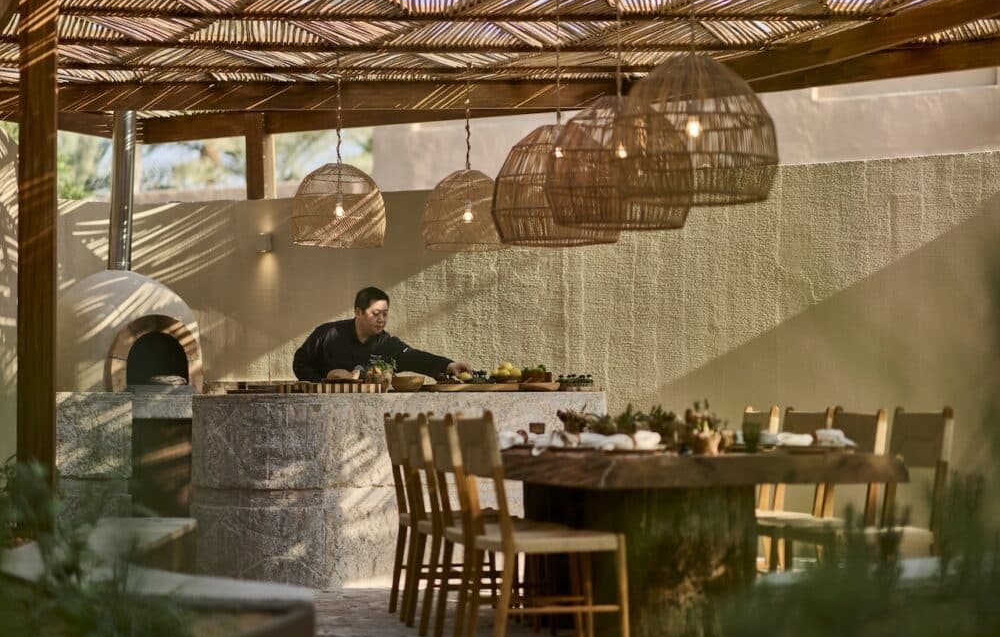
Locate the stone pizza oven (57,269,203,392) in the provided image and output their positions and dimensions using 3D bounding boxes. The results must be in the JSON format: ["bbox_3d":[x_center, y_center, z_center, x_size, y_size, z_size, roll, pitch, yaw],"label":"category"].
[{"bbox_3d":[-2.150,0.069,13.508,0.860,0.700,0.950,1,-2,-26],"label":"stone pizza oven"}]

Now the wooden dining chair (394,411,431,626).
[{"bbox_3d":[-0.111,0.823,9.525,0.520,0.880,0.490,0,-2,-10],"label":"wooden dining chair"}]

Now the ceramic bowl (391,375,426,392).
[{"bbox_3d":[-0.466,0.334,12.019,0.176,0.079,0.176,-1,-2,0],"label":"ceramic bowl"}]

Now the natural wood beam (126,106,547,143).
[{"bbox_3d":[-0.807,-1.154,13.605,2.986,0.145,0.120,-2,-3,27],"label":"natural wood beam"}]

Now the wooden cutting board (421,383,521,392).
[{"bbox_3d":[-0.149,0.361,12.165,0.510,0.036,0.280,0,-2,-8],"label":"wooden cutting board"}]

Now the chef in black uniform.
[{"bbox_3d":[-0.630,0.611,12.606,0.800,1.550,0.550,1,-3,-28],"label":"chef in black uniform"}]

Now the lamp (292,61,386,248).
[{"bbox_3d":[-0.834,-0.852,12.270,0.481,0.956,0.481,-1,-2,1],"label":"lamp"}]

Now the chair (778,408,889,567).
[{"bbox_3d":[1.145,0.791,8.986,0.520,0.880,0.490,0,-2,-10],"label":"chair"}]

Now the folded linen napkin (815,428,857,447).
[{"bbox_3d":[1.172,0.416,8.250,0.150,0.065,0.110,0,-2,-9],"label":"folded linen napkin"}]

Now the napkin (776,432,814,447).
[{"bbox_3d":[1.030,0.420,8.230,0.135,0.052,0.100,0,-2,-9],"label":"napkin"}]

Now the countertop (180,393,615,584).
[{"bbox_3d":[-0.542,0.882,12.295,2.100,0.985,0.850,0,-2,-8],"label":"countertop"}]

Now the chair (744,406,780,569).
[{"bbox_3d":[0.940,0.842,10.440,0.510,0.875,0.475,0,-2,-9],"label":"chair"}]

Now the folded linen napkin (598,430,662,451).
[{"bbox_3d":[0.459,0.429,8.297,0.220,0.072,0.130,0,-2,-10],"label":"folded linen napkin"}]

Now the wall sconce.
[{"bbox_3d":[-1.379,-0.443,13.829,0.076,0.122,0.085,-2,-3,29],"label":"wall sconce"}]

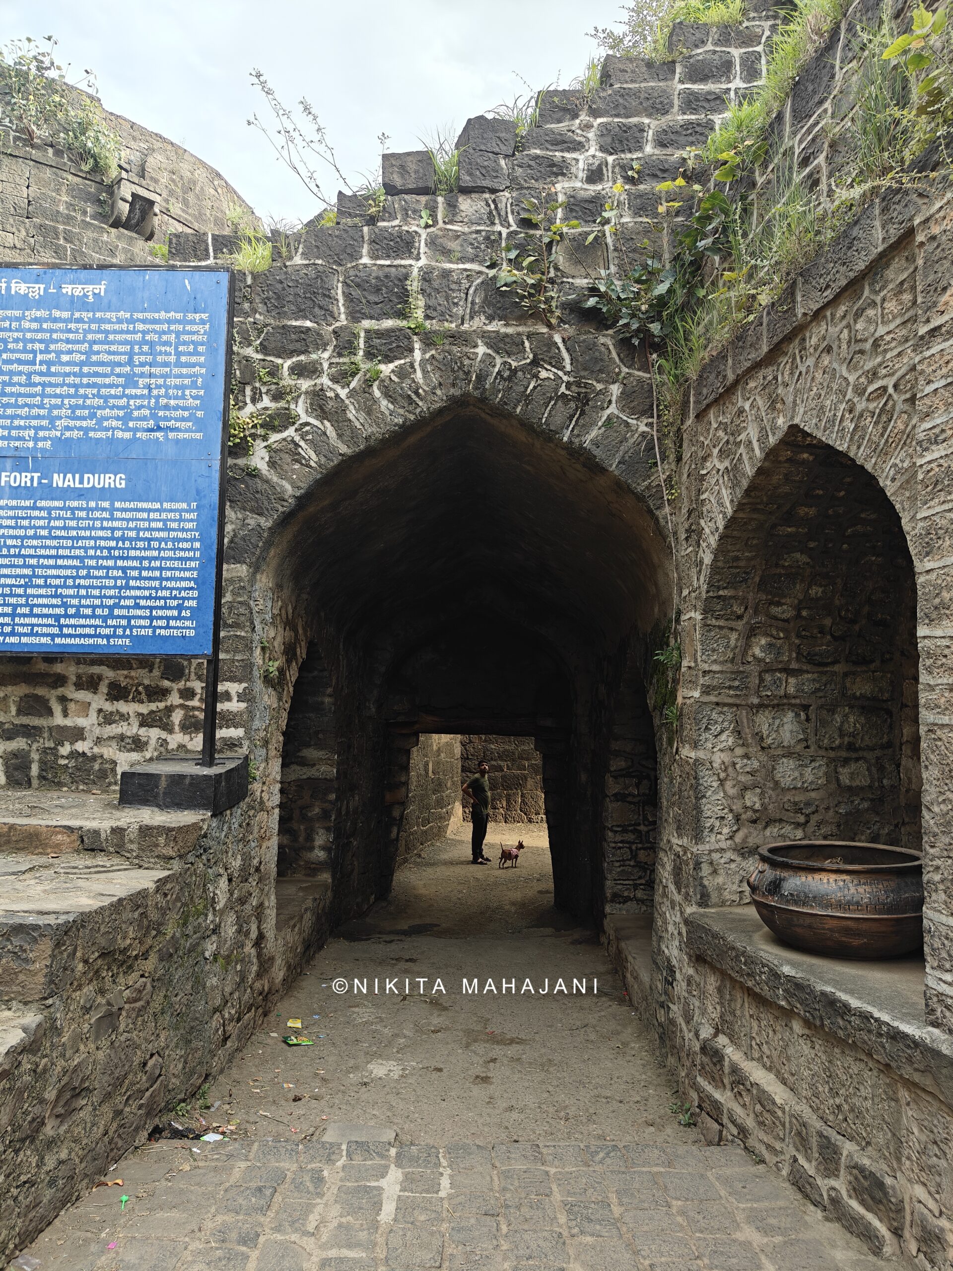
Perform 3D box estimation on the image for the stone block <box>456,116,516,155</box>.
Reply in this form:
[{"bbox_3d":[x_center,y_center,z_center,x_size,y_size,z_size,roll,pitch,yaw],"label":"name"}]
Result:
[{"bbox_3d":[0.064,-3.077,5.619,0.376,0.270,0.300,0,-8,1],"label":"stone block"}]

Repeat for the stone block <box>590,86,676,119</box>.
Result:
[{"bbox_3d":[0.982,-3.295,5.633,0.517,0.231,0.300,0,-8,1],"label":"stone block"}]

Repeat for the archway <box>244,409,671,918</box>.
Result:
[{"bbox_3d":[-0.011,0.883,7.854,2.453,3.820,5.800,0,-8,1],"label":"archway"}]

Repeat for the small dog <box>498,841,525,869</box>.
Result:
[{"bbox_3d":[0.550,3.408,13.761,0.400,0.420,0.140,2,-8,-16],"label":"small dog"}]

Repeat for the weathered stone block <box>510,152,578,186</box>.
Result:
[{"bbox_3d":[0.419,-2.854,5.582,0.410,0.227,0.300,0,-8,1],"label":"weathered stone block"}]

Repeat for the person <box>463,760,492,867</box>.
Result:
[{"bbox_3d":[0.008,2.865,14.515,0.420,1.700,0.480,-2,-8,14],"label":"person"}]

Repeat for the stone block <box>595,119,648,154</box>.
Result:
[{"bbox_3d":[0.903,-3.062,5.602,0.319,0.242,0.300,0,-8,1],"label":"stone block"}]

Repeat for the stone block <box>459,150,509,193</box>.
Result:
[{"bbox_3d":[0.045,-2.845,5.588,0.325,0.293,0.300,0,-8,1],"label":"stone block"}]

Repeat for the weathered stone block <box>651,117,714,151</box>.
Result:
[{"bbox_3d":[1.283,-3.081,5.598,0.391,0.222,0.300,0,-8,1],"label":"weathered stone block"}]

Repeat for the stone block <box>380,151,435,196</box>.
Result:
[{"bbox_3d":[-0.421,-2.833,5.594,0.326,0.300,0.300,0,-8,1],"label":"stone block"}]

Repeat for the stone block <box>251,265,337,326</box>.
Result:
[{"bbox_3d":[-1.097,-2.050,5.509,0.520,0.386,0.320,0,-8,1],"label":"stone block"}]

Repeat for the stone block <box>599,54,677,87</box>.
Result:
[{"bbox_3d":[1.012,-3.511,5.662,0.471,0.220,0.300,0,-8,1],"label":"stone block"}]

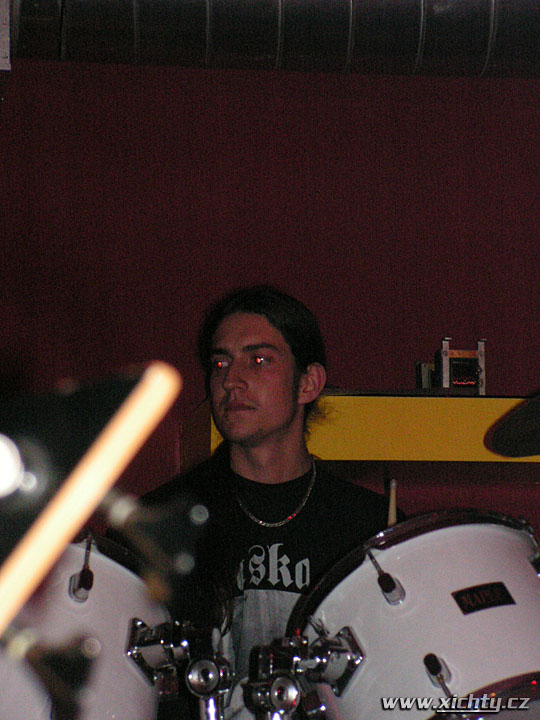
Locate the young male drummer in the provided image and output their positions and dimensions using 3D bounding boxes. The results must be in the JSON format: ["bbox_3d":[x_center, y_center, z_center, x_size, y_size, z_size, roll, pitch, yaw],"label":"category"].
[{"bbox_3d":[-0.030,0.540,3.330,0.600,1.300,0.700,-1,-4,12],"label":"young male drummer"}]

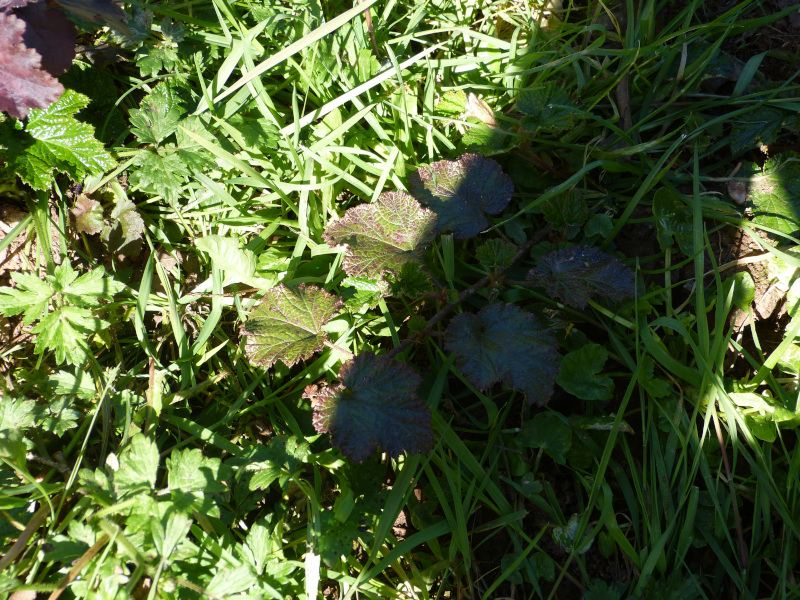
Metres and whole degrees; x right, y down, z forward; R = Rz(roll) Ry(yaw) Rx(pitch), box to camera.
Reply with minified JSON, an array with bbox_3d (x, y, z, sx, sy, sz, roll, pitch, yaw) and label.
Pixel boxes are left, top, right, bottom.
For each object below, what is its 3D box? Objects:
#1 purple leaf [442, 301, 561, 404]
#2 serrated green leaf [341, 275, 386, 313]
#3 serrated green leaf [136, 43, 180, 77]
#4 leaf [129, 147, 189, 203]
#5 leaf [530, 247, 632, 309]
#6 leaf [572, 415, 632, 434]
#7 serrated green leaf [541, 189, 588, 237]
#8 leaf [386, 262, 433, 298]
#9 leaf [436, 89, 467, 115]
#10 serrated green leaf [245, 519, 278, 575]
[{"bbox_3d":[0.067,0.032,0.930,0.079,0.016,0.064,29,68,13],"label":"purple leaf"},{"bbox_3d":[-0.024,-0.004,0.980,0.033,0.009,0.029,-11,66,-5],"label":"serrated green leaf"},{"bbox_3d":[-0.179,-0.178,1.080,0.031,0.008,0.032,18,66,8],"label":"serrated green leaf"},{"bbox_3d":[-0.154,-0.080,0.926,0.034,0.007,0.039,-12,64,-6],"label":"leaf"},{"bbox_3d":[0.107,-0.014,0.865,0.063,0.008,0.045,7,45,3],"label":"leaf"},{"bbox_3d":[0.116,0.072,0.839,0.035,0.007,0.014,7,53,5],"label":"leaf"},{"bbox_3d":[0.113,-0.060,0.997,0.032,0.012,0.036,2,65,1],"label":"serrated green leaf"},{"bbox_3d":[0.007,-0.013,0.984,0.033,0.009,0.028,-1,66,-1],"label":"leaf"},{"bbox_3d":[0.033,-0.127,0.942,0.021,0.006,0.019,19,67,8],"label":"leaf"},{"bbox_3d":[-0.075,0.134,0.791,0.017,0.004,0.030,-1,63,-1],"label":"serrated green leaf"}]

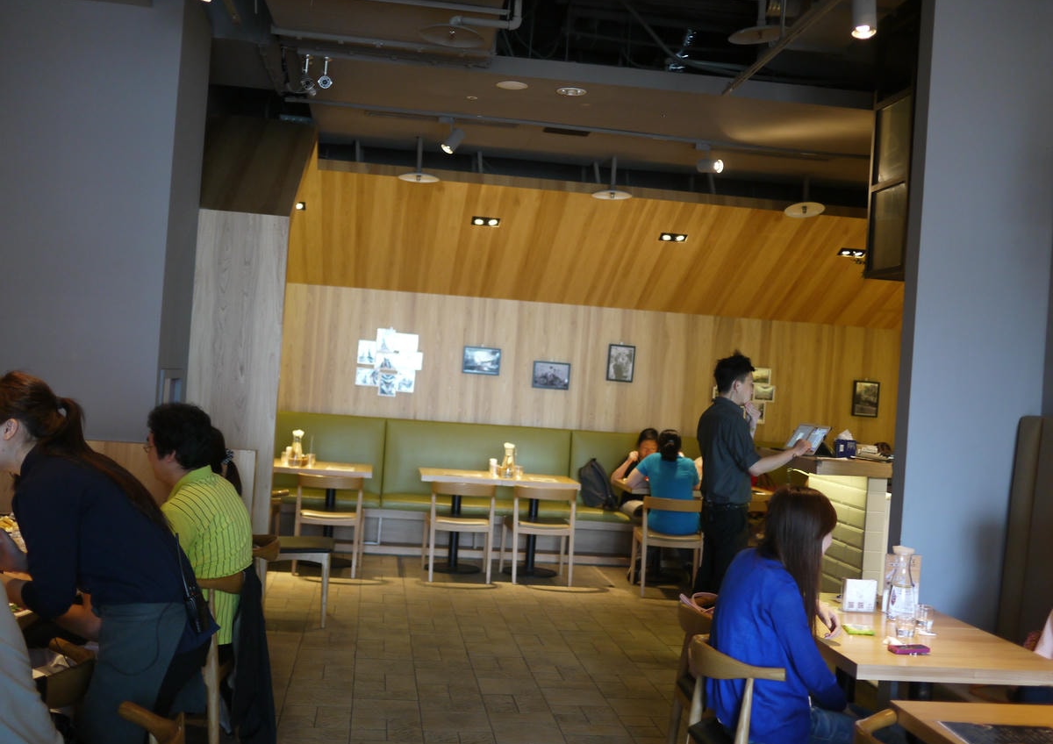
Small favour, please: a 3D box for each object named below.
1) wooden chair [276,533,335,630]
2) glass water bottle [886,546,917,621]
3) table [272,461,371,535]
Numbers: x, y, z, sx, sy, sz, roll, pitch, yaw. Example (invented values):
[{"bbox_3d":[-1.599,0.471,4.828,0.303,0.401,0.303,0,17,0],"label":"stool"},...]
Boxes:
[{"bbox_3d":[-1.420,1.089,7.250,0.520,0.740,0.550,4,-1,-7],"label":"wooden chair"},{"bbox_3d":[1.356,0.752,4.371,0.100,0.258,0.100,4,-1,-7],"label":"glass water bottle"},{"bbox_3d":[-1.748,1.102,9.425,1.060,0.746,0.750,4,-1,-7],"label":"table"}]

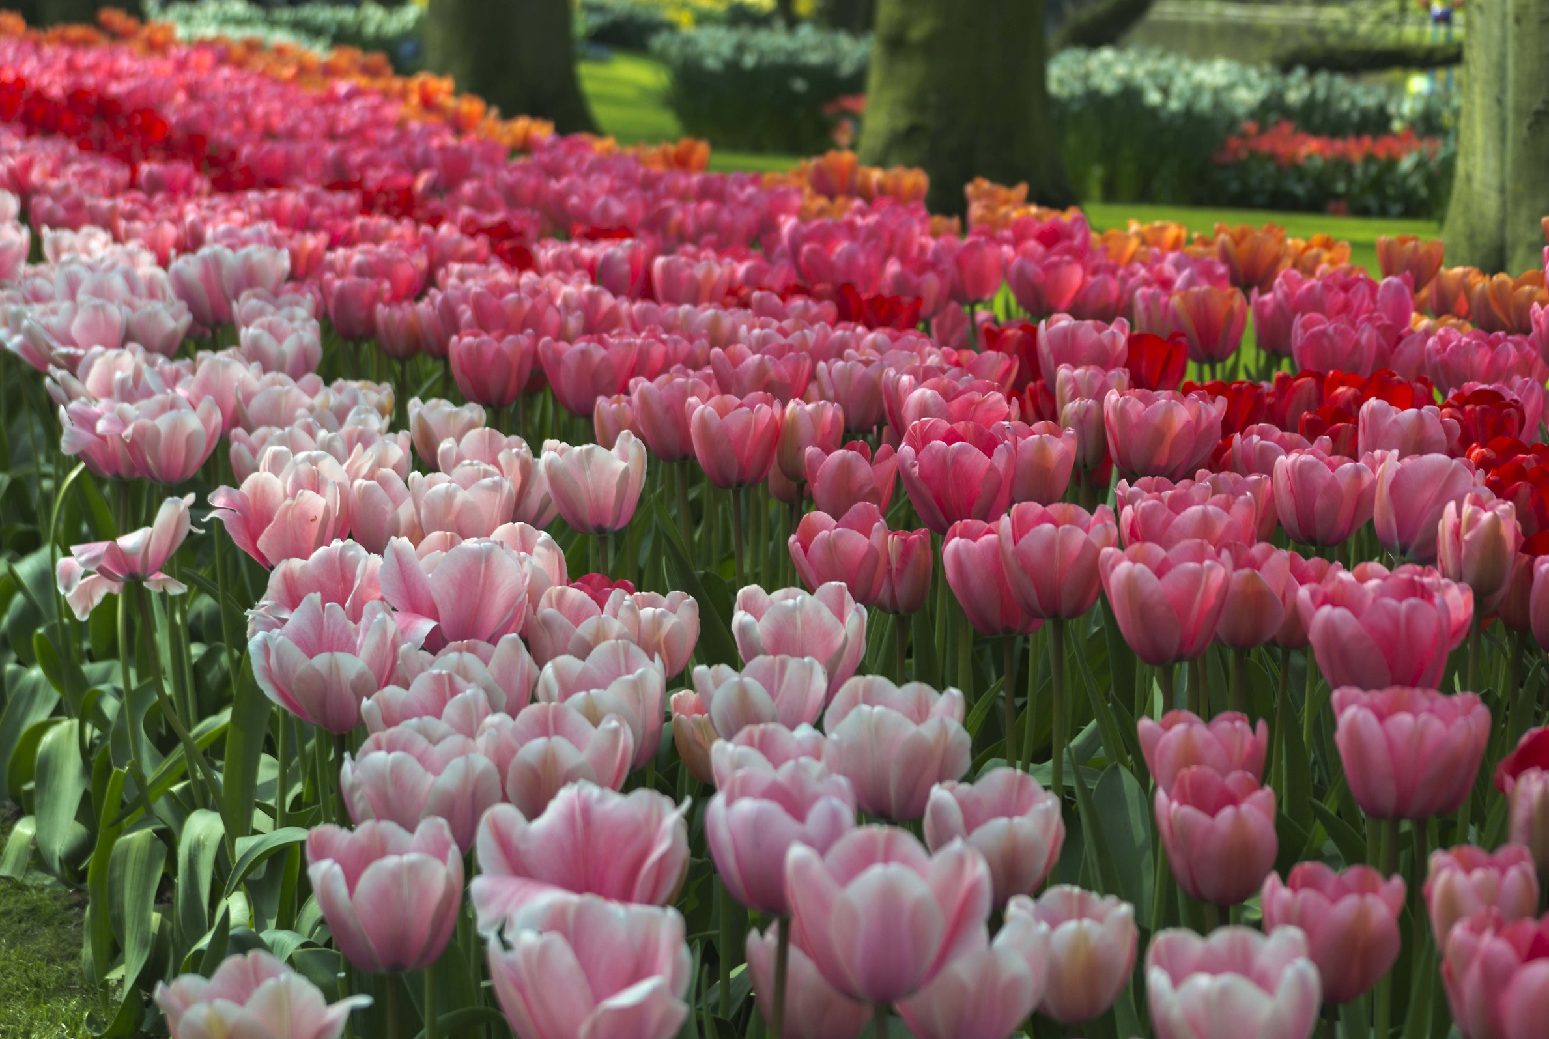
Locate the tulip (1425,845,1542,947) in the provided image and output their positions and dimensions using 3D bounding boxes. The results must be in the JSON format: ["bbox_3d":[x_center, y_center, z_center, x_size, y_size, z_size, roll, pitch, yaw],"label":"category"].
[{"bbox_3d":[0.351,0.190,1.760,0.058,0.054,0.057,0,11,0],"label":"tulip"}]

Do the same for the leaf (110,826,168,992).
[{"bbox_3d":[-0.408,0.252,2.280,0.037,0.115,0.035,0,11,0],"label":"leaf"}]

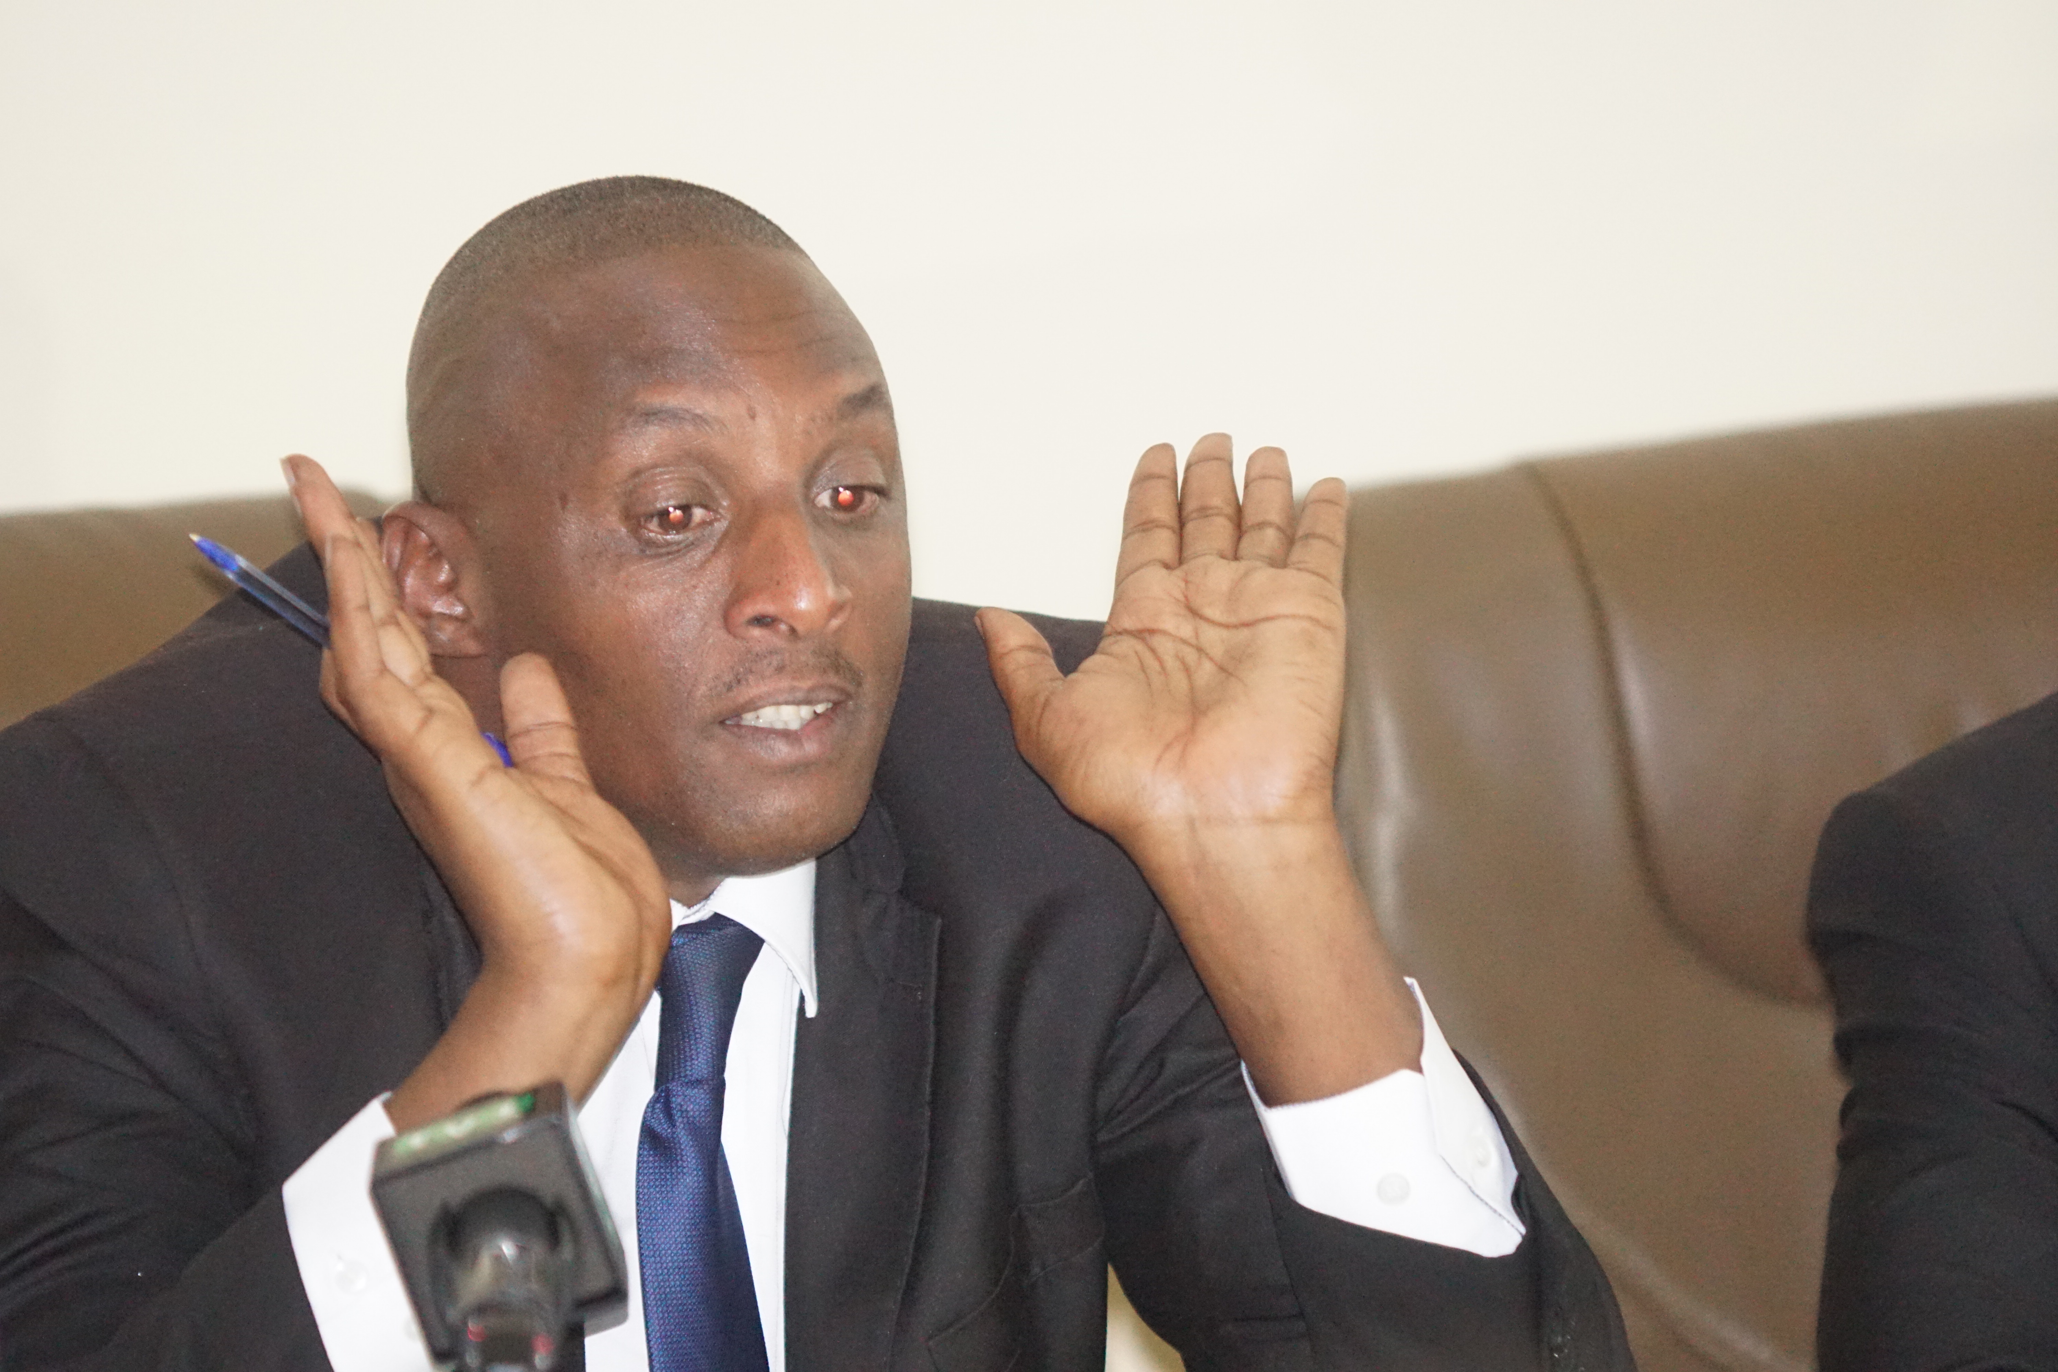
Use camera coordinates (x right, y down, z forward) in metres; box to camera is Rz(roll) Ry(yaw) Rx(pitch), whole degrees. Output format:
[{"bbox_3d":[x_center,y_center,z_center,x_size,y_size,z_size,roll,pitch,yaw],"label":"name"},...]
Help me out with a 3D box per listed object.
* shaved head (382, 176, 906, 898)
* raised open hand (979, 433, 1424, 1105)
[{"bbox_3d":[-0.127,-0.051,5.750,0.172,0.242,0.212,-6,1,-29],"label":"shaved head"},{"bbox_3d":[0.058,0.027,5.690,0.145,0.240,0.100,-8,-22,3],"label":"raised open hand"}]

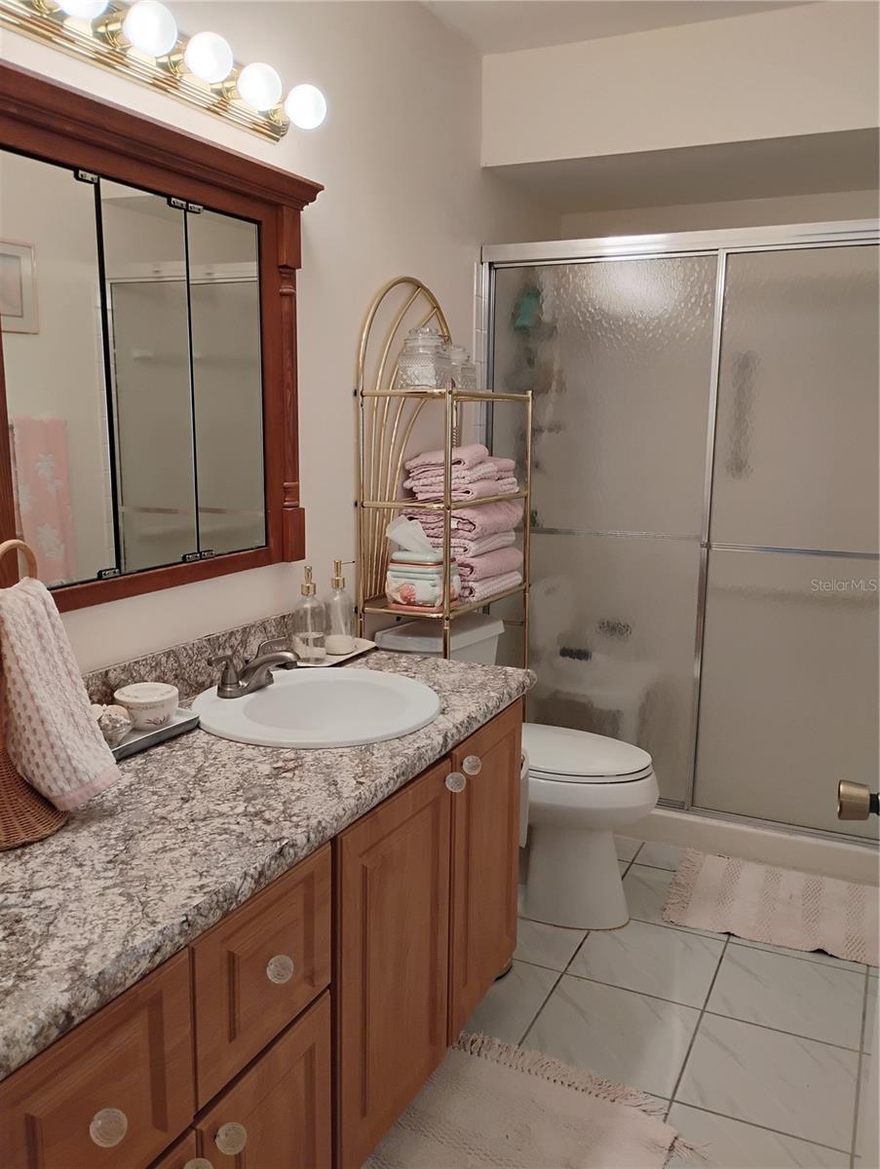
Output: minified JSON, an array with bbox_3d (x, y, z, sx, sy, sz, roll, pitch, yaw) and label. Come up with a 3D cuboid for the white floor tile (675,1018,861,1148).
[{"bbox_3d":[0.689,1.033,1.978,0.327,0.010,0.327,5,11,25],"label":"white floor tile"}]

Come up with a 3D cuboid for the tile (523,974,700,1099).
[{"bbox_3d":[0.390,1.004,2.119,0.327,0.010,0.327,5,11,25],"label":"tile"}]

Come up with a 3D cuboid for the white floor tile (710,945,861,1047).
[{"bbox_3d":[0.834,0.981,2.272,0.327,0.010,0.327,5,11,25],"label":"white floor tile"}]

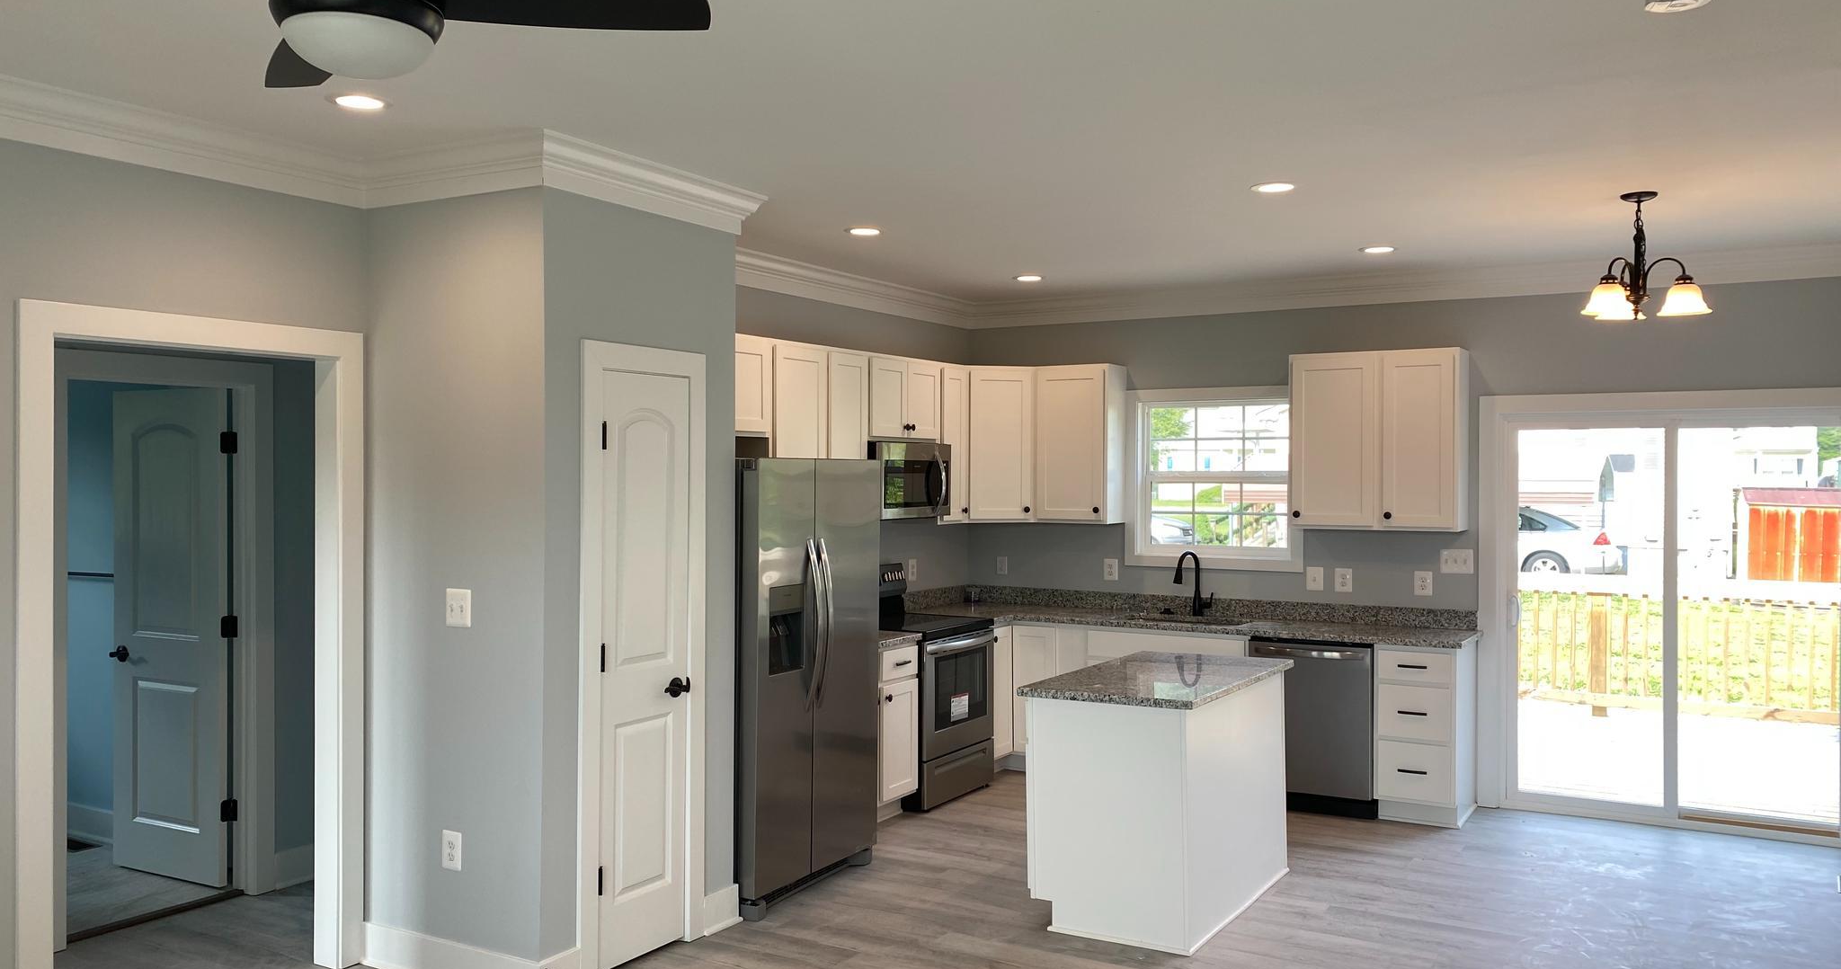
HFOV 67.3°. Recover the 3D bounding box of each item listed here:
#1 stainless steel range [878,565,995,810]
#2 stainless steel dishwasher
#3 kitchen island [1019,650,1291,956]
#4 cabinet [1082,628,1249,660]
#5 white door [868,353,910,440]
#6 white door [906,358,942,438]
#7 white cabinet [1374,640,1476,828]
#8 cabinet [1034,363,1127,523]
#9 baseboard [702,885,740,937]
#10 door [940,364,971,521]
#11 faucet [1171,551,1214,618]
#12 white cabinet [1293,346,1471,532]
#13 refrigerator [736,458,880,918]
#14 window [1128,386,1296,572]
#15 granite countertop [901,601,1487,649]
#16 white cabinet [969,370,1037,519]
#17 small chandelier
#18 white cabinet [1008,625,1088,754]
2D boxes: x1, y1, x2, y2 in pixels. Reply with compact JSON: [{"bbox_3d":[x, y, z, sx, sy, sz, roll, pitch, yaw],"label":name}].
[{"bbox_3d":[-0.041,1.053,7.359,0.670,1.190,0.765,0,0,30],"label":"stainless steel range"},{"bbox_3d":[2.094,1.212,7.193,0.614,0.863,0.604,0,0,31],"label":"stainless steel dishwasher"},{"bbox_3d":[0.982,1.209,5.553,0.679,0.905,1.299,0,0,30],"label":"kitchen island"},{"bbox_3d":[1.437,1.206,7.604,0.916,0.869,0.611,0,0,31],"label":"cabinet"},{"bbox_3d":[-0.172,-0.451,7.303,0.025,0.410,0.370,0,0,30],"label":"white door"},{"bbox_3d":[0.014,-0.452,7.623,0.025,0.410,0.363,0,0,30],"label":"white door"},{"bbox_3d":[2.563,1.224,6.986,0.388,0.873,0.630,0,0,30],"label":"white cabinet"},{"bbox_3d":[0.941,-0.232,8.101,0.446,0.918,0.320,0,0,30],"label":"cabinet"},{"bbox_3d":[-0.739,1.586,5.172,0.032,0.142,0.222,0,0,30],"label":"baseboard"},{"bbox_3d":[0.195,-0.225,7.870,0.024,0.863,0.298,0,0,30],"label":"door"},{"bbox_3d":[1.518,0.560,7.667,0.134,0.364,0.252,0,0,31],"label":"faucet"},{"bbox_3d":[2.401,-0.221,7.254,0.851,0.918,0.320,0,0,30],"label":"white cabinet"},{"bbox_3d":[-0.741,0.775,5.860,0.880,1.755,0.900,0,0,30],"label":"refrigerator"},{"bbox_3d":[1.670,-0.037,7.860,1.034,1.033,0.109,0,0,31],"label":"window"},{"bbox_3d":[1.361,0.758,7.469,3.008,0.033,0.918,0,0,31],"label":"granite countertop"},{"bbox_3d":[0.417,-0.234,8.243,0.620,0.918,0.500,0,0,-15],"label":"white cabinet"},{"bbox_3d":[2.710,-0.851,5.215,0.505,0.486,0.505,0,0,31],"label":"small chandelier"},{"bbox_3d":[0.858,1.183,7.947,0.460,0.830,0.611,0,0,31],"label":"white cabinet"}]

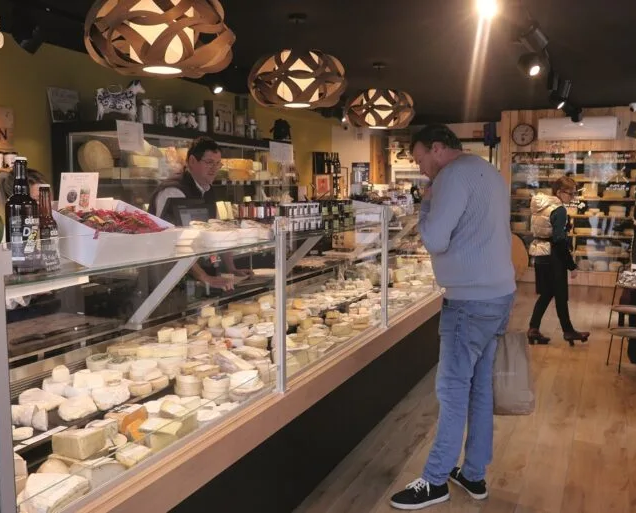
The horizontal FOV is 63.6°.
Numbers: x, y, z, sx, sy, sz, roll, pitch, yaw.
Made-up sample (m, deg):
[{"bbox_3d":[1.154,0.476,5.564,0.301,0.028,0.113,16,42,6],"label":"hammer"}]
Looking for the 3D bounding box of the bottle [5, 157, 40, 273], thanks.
[{"bbox_3d":[-0.782,-0.110,1.360,0.084,0.302,0.084,2,7,21],"label":"bottle"}]

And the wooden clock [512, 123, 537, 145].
[{"bbox_3d":[2.966,-1.759,7.400,0.335,0.335,0.045,3,7,26],"label":"wooden clock"}]

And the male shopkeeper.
[{"bbox_3d":[-0.697,0.209,2.988,0.520,1.740,0.560,4,8,36],"label":"male shopkeeper"}]

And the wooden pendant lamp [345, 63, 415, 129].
[{"bbox_3d":[0.542,-1.392,4.450,0.610,0.560,0.610,-1,7,0],"label":"wooden pendant lamp"}]

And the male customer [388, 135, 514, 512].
[{"bbox_3d":[0.646,0.281,2.363,0.520,1.740,0.520,3,8,28],"label":"male customer"}]

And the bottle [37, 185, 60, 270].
[{"bbox_3d":[-0.726,-0.075,1.380,0.061,0.232,0.061,2,7,21],"label":"bottle"}]

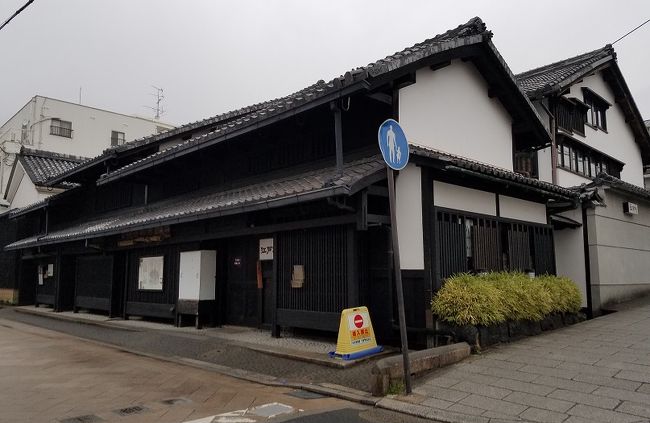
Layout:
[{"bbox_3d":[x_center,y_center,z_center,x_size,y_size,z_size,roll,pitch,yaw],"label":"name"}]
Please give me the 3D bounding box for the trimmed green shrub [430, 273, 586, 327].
[{"bbox_3d":[3.495,1.494,8.776,4.700,0.800,0.900,7,-10,-42],"label":"trimmed green shrub"}]

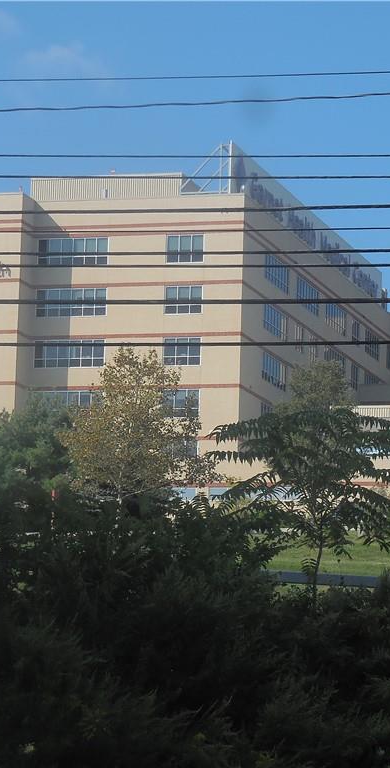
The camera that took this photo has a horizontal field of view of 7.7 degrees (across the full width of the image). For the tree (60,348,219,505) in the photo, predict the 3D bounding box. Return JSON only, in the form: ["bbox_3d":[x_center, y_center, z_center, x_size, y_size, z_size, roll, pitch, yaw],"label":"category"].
[{"bbox_3d":[-2.680,2.803,140.003,7.570,9.160,7.190,2,-9,0],"label":"tree"}]

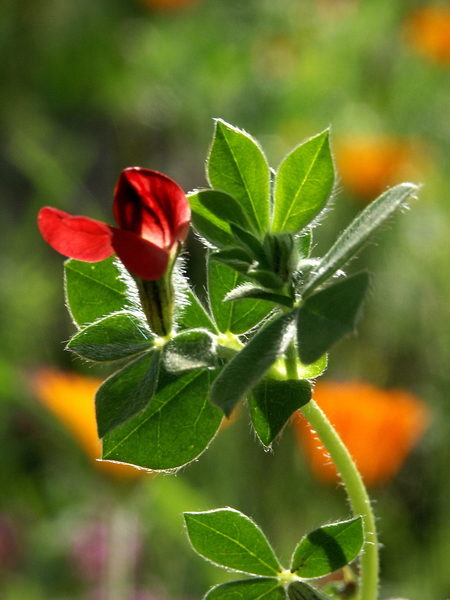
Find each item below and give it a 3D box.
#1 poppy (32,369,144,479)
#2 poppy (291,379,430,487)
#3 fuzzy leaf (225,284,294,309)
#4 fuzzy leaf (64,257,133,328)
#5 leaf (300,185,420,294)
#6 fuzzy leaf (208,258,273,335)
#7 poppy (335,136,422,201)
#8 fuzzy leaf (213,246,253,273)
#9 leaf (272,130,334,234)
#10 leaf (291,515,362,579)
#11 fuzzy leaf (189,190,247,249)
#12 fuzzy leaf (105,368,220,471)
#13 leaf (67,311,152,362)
[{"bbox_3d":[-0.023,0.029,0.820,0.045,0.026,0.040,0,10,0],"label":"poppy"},{"bbox_3d":[0.038,0.037,0.960,0.037,0.029,0.037,0,14,0],"label":"poppy"},{"bbox_3d":[0.005,-0.001,0.496,0.011,0.003,0.005,0,18,-24],"label":"fuzzy leaf"},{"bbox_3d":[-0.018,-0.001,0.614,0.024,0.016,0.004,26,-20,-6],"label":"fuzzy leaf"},{"bbox_3d":[0.024,-0.010,0.608,0.029,0.004,0.009,-44,11,6],"label":"leaf"},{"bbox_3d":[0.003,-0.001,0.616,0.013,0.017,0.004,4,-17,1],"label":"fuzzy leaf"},{"bbox_3d":[0.068,-0.060,1.550,0.036,0.028,0.036,0,14,0],"label":"poppy"},{"bbox_3d":[0.001,-0.006,0.497,0.006,0.004,0.003,19,-34,-24],"label":"fuzzy leaf"},{"bbox_3d":[0.014,-0.021,0.618,0.011,0.022,0.004,28,-17,8],"label":"leaf"},{"bbox_3d":[0.015,0.036,0.502,0.013,0.007,0.003,-37,-9,-6],"label":"leaf"},{"bbox_3d":[-0.001,-0.012,0.498,0.012,0.006,0.004,43,-7,-24],"label":"fuzzy leaf"},{"bbox_3d":[-0.009,0.017,0.502,0.015,0.021,0.003,44,-6,4],"label":"fuzzy leaf"},{"bbox_3d":[-0.020,0.007,0.606,0.017,0.004,0.009,-3,40,-21],"label":"leaf"}]

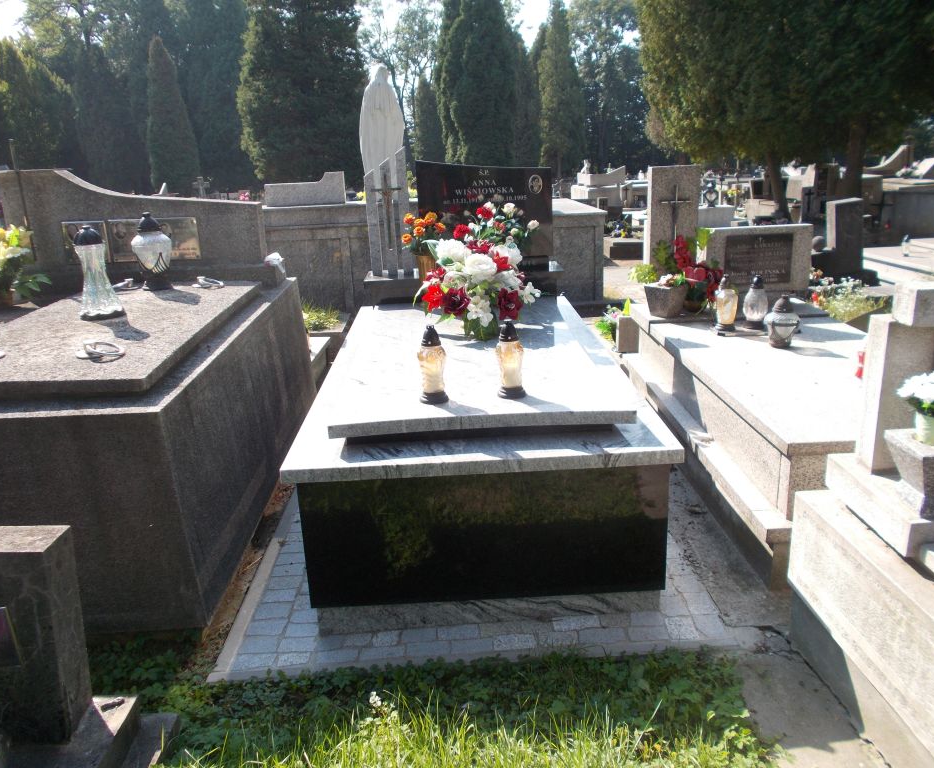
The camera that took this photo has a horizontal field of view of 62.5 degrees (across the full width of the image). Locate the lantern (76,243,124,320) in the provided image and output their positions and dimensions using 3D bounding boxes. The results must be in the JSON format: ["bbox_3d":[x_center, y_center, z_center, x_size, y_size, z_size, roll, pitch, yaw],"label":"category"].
[{"bbox_3d":[-1.669,-0.489,3.447,0.205,0.375,0.205,-3,17,-1],"label":"lantern"}]

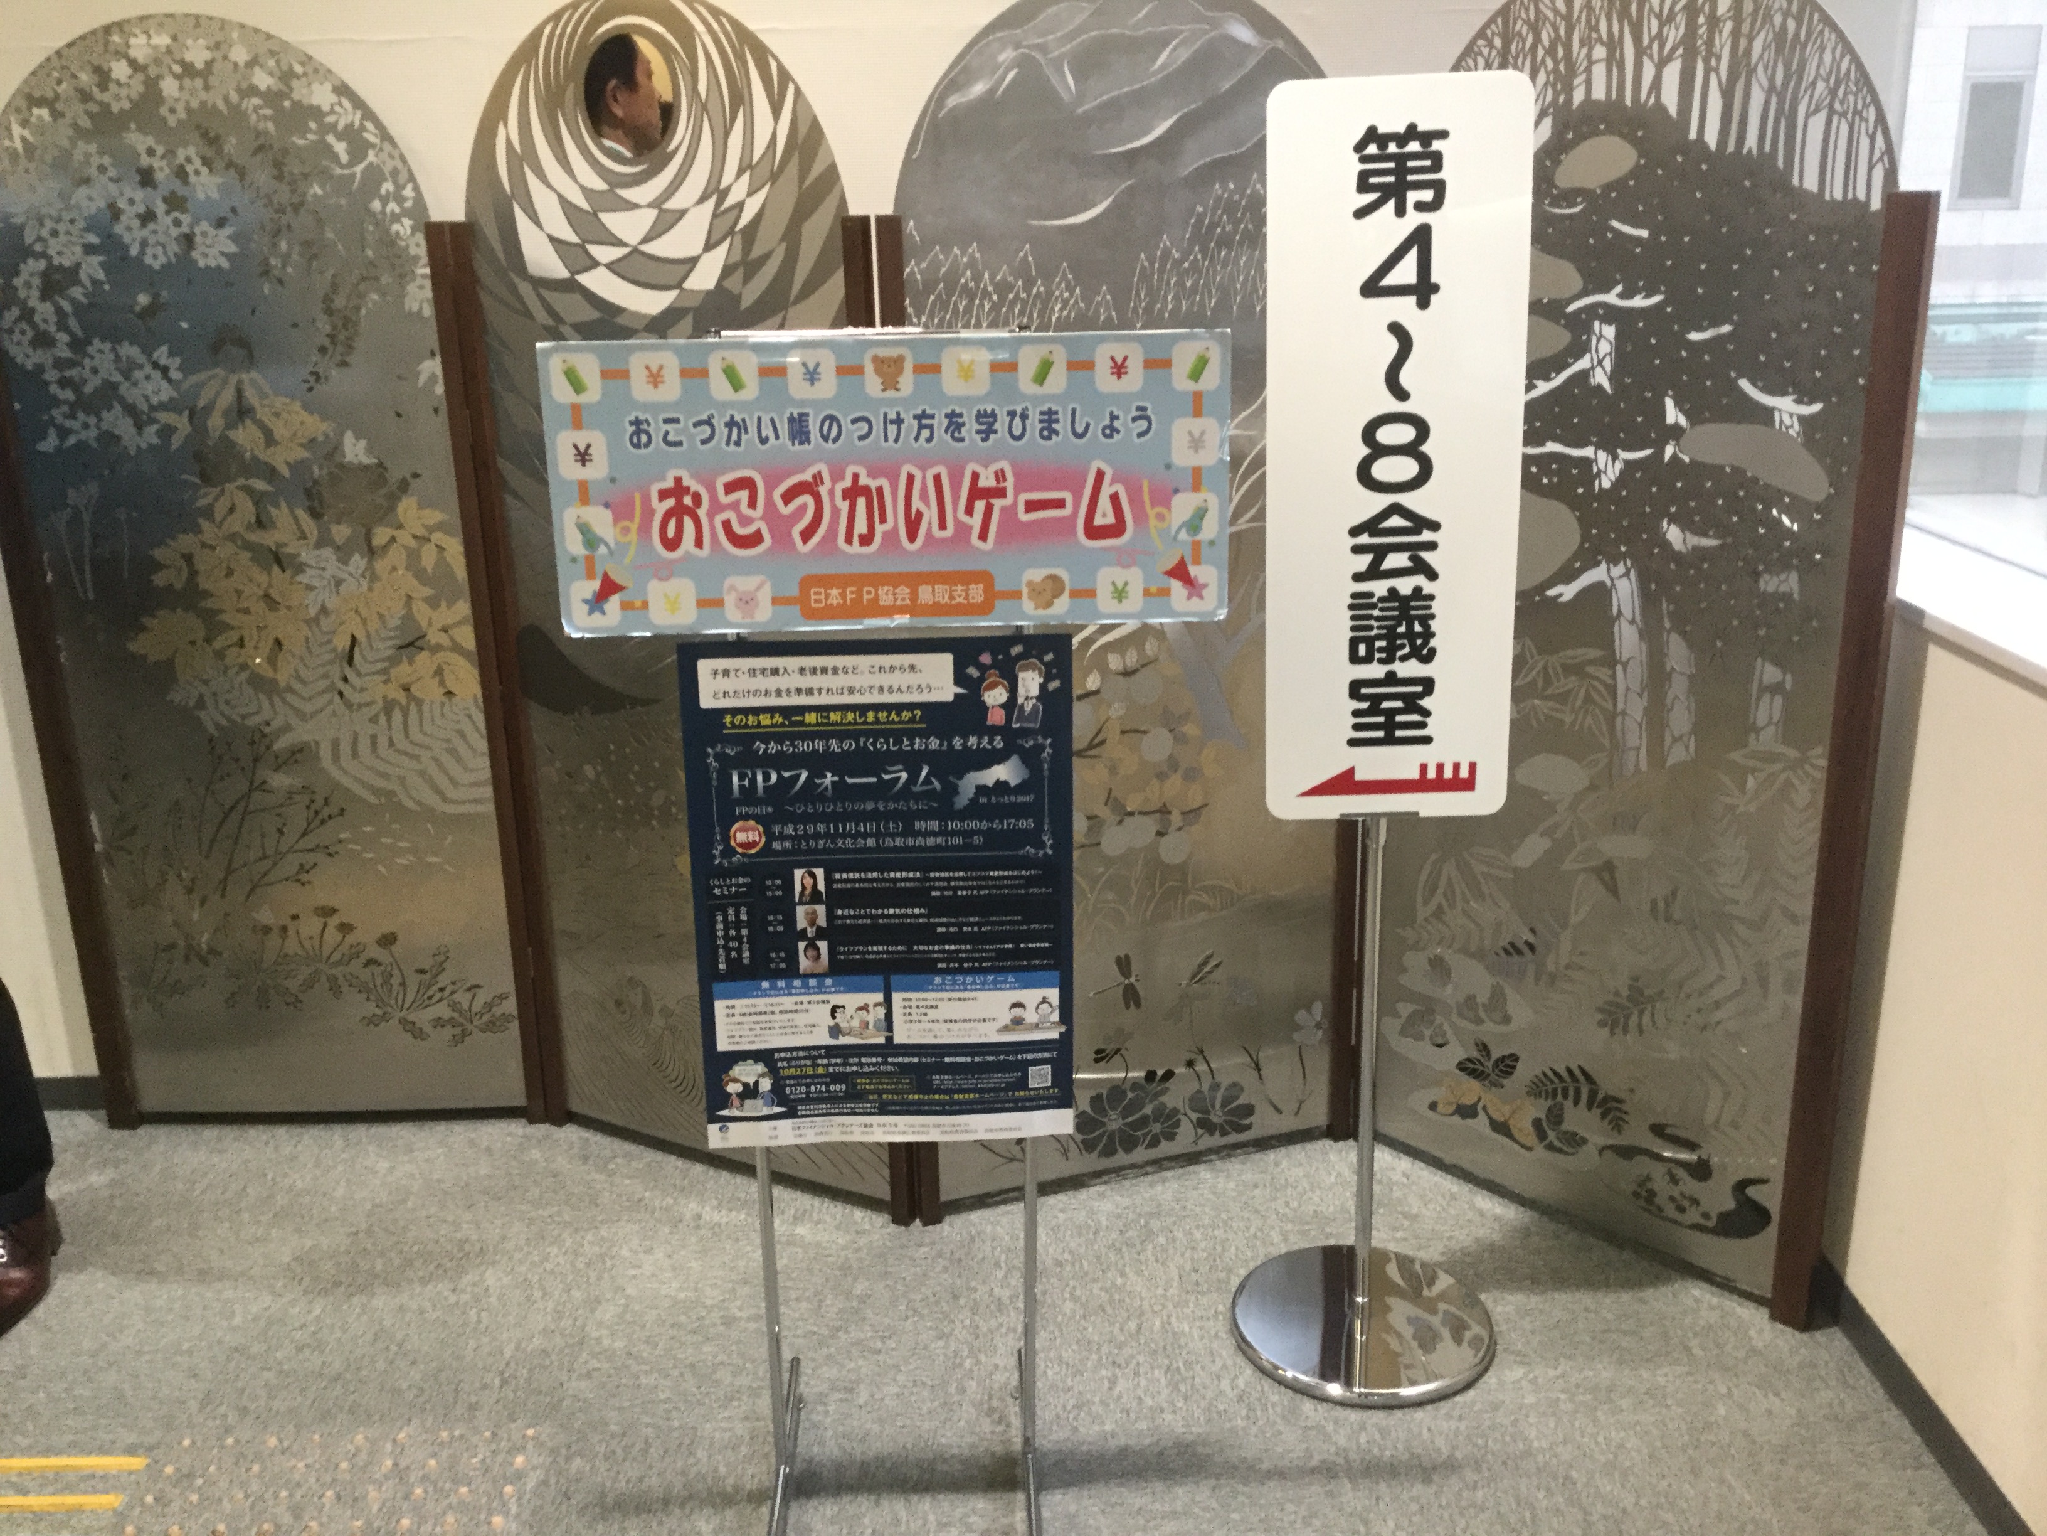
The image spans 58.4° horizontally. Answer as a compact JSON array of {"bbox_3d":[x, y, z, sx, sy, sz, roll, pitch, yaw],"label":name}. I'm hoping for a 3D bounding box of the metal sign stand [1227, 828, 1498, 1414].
[{"bbox_3d":[0.456,0.416,2.419,0.354,0.745,0.354,-1,17,0],"label":"metal sign stand"}]

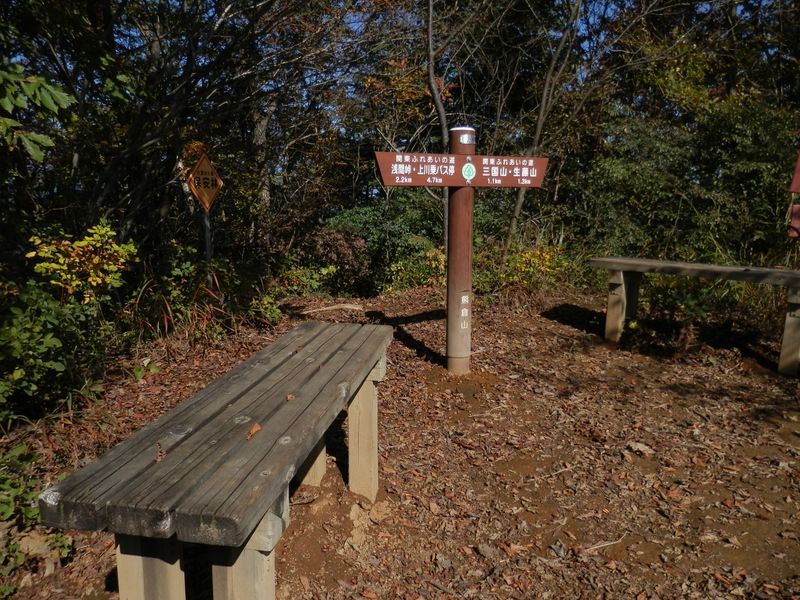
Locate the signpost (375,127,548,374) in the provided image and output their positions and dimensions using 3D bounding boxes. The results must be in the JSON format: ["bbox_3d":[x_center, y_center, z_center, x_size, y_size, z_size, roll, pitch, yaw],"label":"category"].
[{"bbox_3d":[0.390,-0.287,3.766,1.251,1.605,0.187,-6,13,-25],"label":"signpost"}]

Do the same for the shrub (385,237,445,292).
[{"bbox_3d":[0.175,-0.453,6.895,0.719,0.621,0.591,0,12,0],"label":"shrub"}]

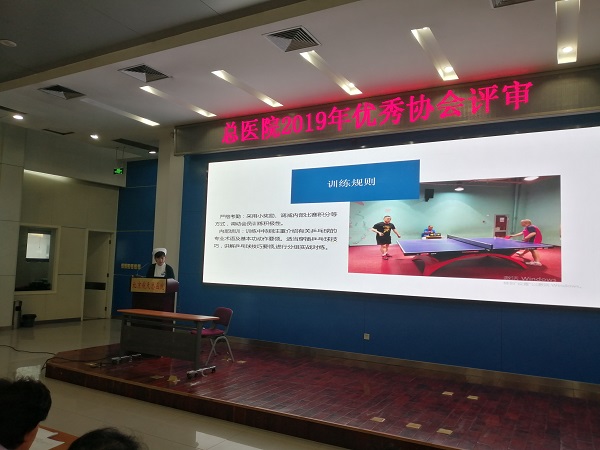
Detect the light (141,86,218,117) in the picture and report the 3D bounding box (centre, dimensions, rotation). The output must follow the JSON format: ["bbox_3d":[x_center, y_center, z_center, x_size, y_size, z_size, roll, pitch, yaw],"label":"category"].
[{"bbox_3d":[-2.009,-2.099,7.649,0.200,0.080,1.650,0,-4,28],"label":"light"}]

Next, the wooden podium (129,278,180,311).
[{"bbox_3d":[-2.479,1.460,7.698,0.670,1.130,0.500,1,-3,8],"label":"wooden podium"}]

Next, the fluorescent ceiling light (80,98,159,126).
[{"bbox_3d":[-3.293,-2.092,8.331,0.200,0.080,1.650,0,-4,28],"label":"fluorescent ceiling light"}]

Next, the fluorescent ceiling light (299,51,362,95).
[{"bbox_3d":[0.502,-2.113,6.317,0.200,0.080,1.650,0,-4,28],"label":"fluorescent ceiling light"}]

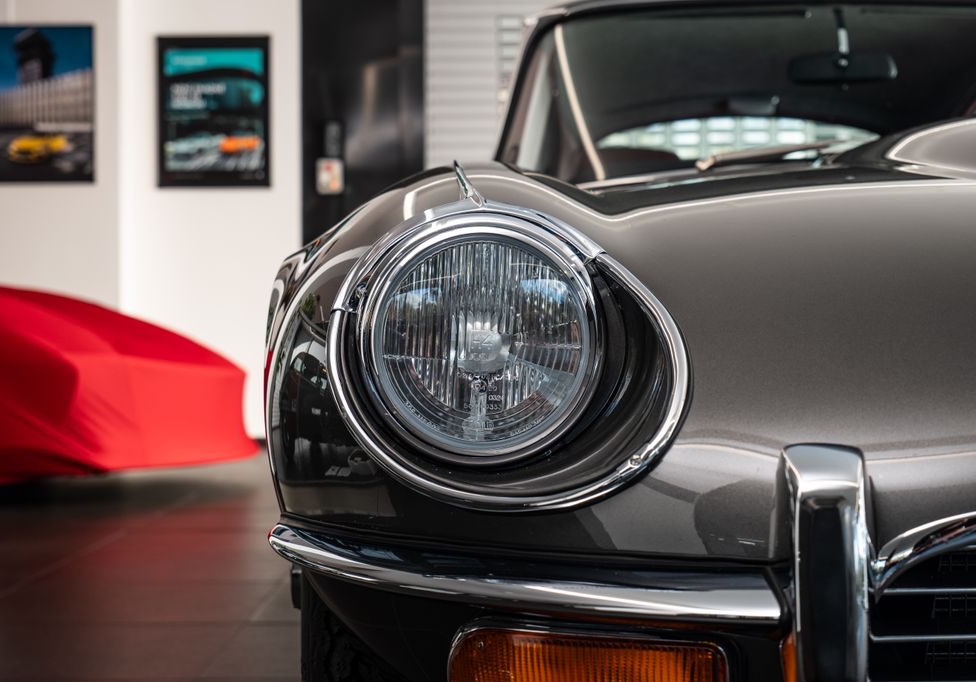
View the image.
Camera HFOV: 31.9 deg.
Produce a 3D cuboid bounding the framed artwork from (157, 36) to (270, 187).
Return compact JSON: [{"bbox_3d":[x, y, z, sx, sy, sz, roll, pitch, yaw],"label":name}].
[{"bbox_3d":[-1.466,-1.224,9.120,0.602,0.805,0.030,0,0,0],"label":"framed artwork"}]

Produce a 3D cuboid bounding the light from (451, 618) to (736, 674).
[{"bbox_3d":[0.071,0.242,1.225,0.210,0.080,0.060,0,0,14],"label":"light"}]

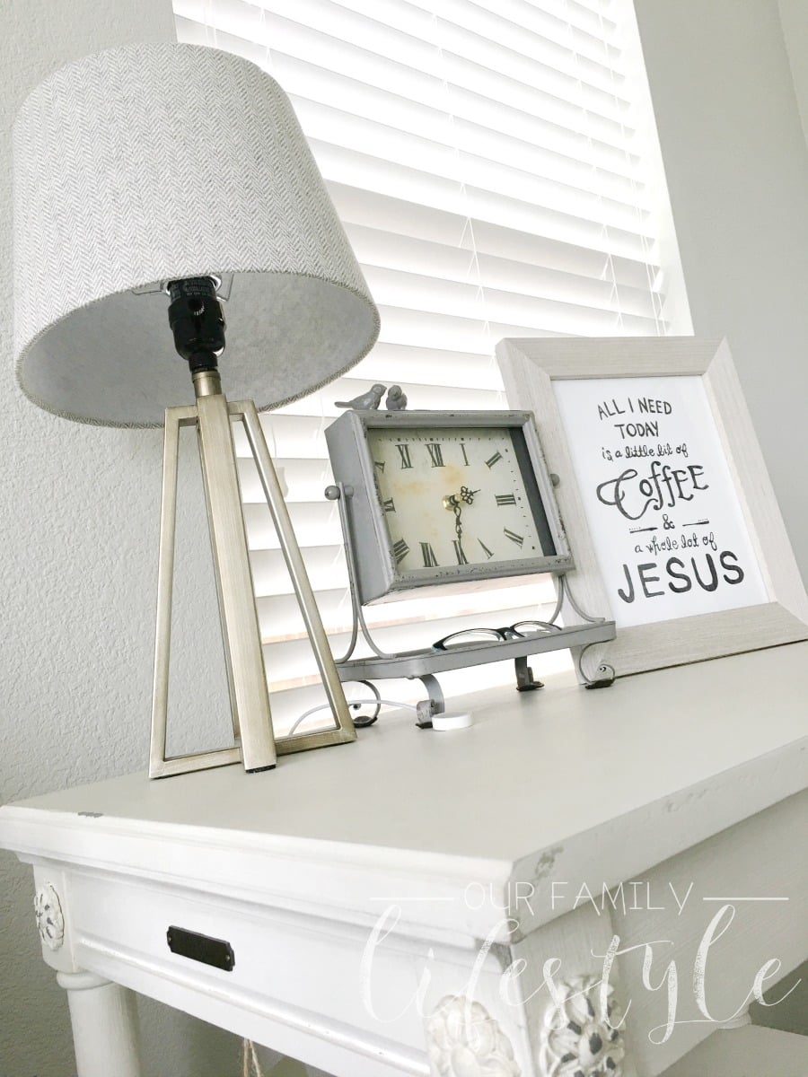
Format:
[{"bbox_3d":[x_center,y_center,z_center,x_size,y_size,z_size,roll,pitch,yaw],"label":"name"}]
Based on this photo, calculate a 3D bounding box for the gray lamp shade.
[{"bbox_3d":[-0.168,-0.222,0.692,0.267,0.185,0.267,-11,-9,-13],"label":"gray lamp shade"}]

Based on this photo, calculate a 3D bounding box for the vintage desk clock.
[{"bbox_3d":[0.049,0.015,0.778,0.256,0.258,0.126,-5,-7,-34],"label":"vintage desk clock"}]

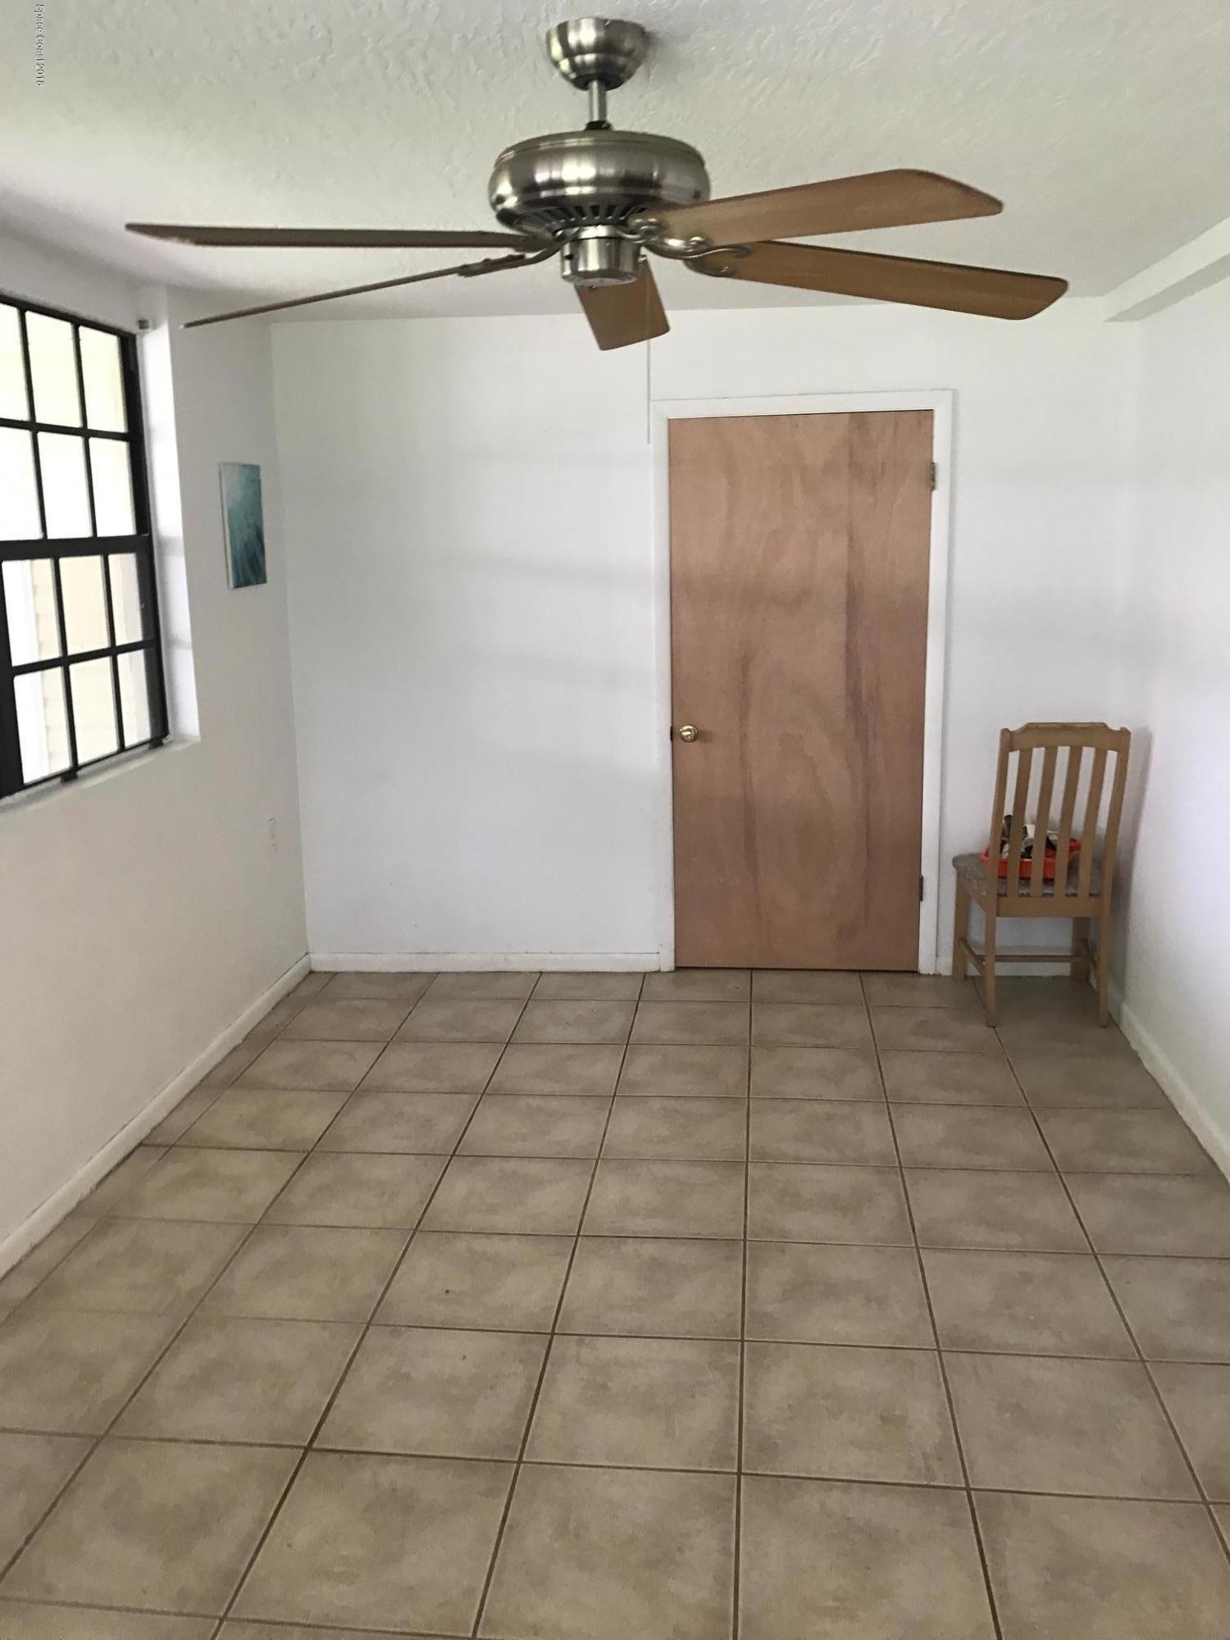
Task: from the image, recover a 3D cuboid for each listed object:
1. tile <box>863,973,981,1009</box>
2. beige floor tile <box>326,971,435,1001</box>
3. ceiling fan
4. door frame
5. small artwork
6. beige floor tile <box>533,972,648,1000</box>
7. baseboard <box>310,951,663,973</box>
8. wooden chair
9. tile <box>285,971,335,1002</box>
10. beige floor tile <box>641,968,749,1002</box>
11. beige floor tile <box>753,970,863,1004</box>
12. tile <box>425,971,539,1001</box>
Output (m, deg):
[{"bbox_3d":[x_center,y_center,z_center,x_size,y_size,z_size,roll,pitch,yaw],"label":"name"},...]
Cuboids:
[{"bbox_3d":[1.115,0.626,4.830,0.400,0.010,0.345,0,13,6],"label":"tile"},{"bbox_3d":[-0.897,0.631,5.027,0.400,0.010,0.305,0,13,6],"label":"beige floor tile"},{"bbox_3d":[-0.019,-0.871,1.792,1.310,0.335,1.280,0,13,6],"label":"ceiling fan"},{"bbox_3d":[0.676,-0.454,4.900,1.049,2.120,0.113,0,12,6],"label":"door frame"},{"bbox_3d":[-1.263,-1.001,4.522,0.022,0.409,0.304,0,12,6],"label":"small artwork"},{"bbox_3d":[-0.097,0.627,4.960,0.400,0.010,0.315,0,13,6],"label":"beige floor tile"},{"bbox_3d":[-0.513,0.557,5.181,1.375,0.079,0.018,0,12,6],"label":"baseboard"},{"bbox_3d":[1.459,0.143,4.559,0.495,1.035,0.570,0,13,6],"label":"wooden chair"},{"bbox_3d":[-1.158,0.636,5.101,0.103,0.012,0.296,0,12,6],"label":"tile"},{"bbox_3d":[0.314,0.626,4.990,0.401,0.012,0.348,0,12,6],"label":"beige floor tile"},{"bbox_3d":[0.717,0.627,4.945,0.401,0.012,0.348,0,12,6],"label":"beige floor tile"},{"bbox_3d":[-0.497,0.629,4.995,0.400,0.010,0.310,0,13,6],"label":"tile"}]

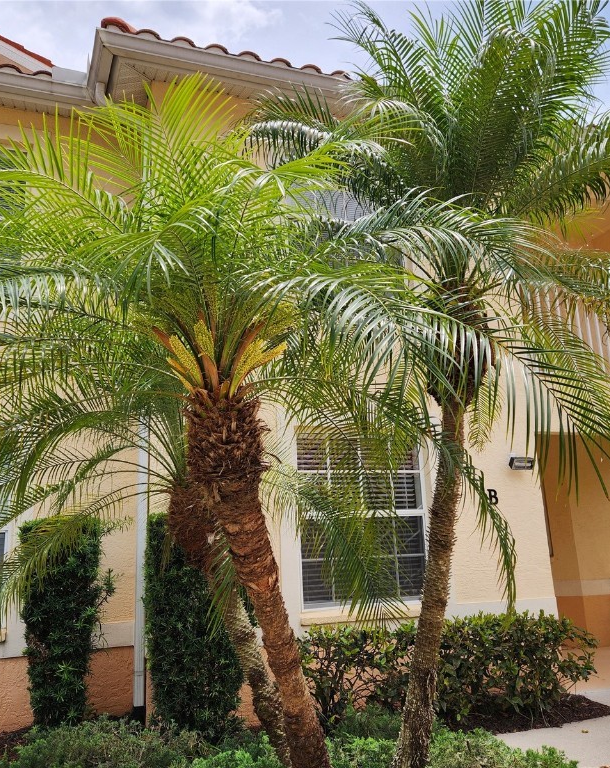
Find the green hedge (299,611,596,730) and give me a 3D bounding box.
[{"bbox_3d":[1.267,2.332,5.665,2.600,0.770,0.660,2,-13,-20],"label":"green hedge"}]

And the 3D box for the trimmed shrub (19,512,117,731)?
[{"bbox_3d":[-1.986,1.986,5.621,0.620,1.660,0.440,2,-13,-20],"label":"trimmed shrub"}]

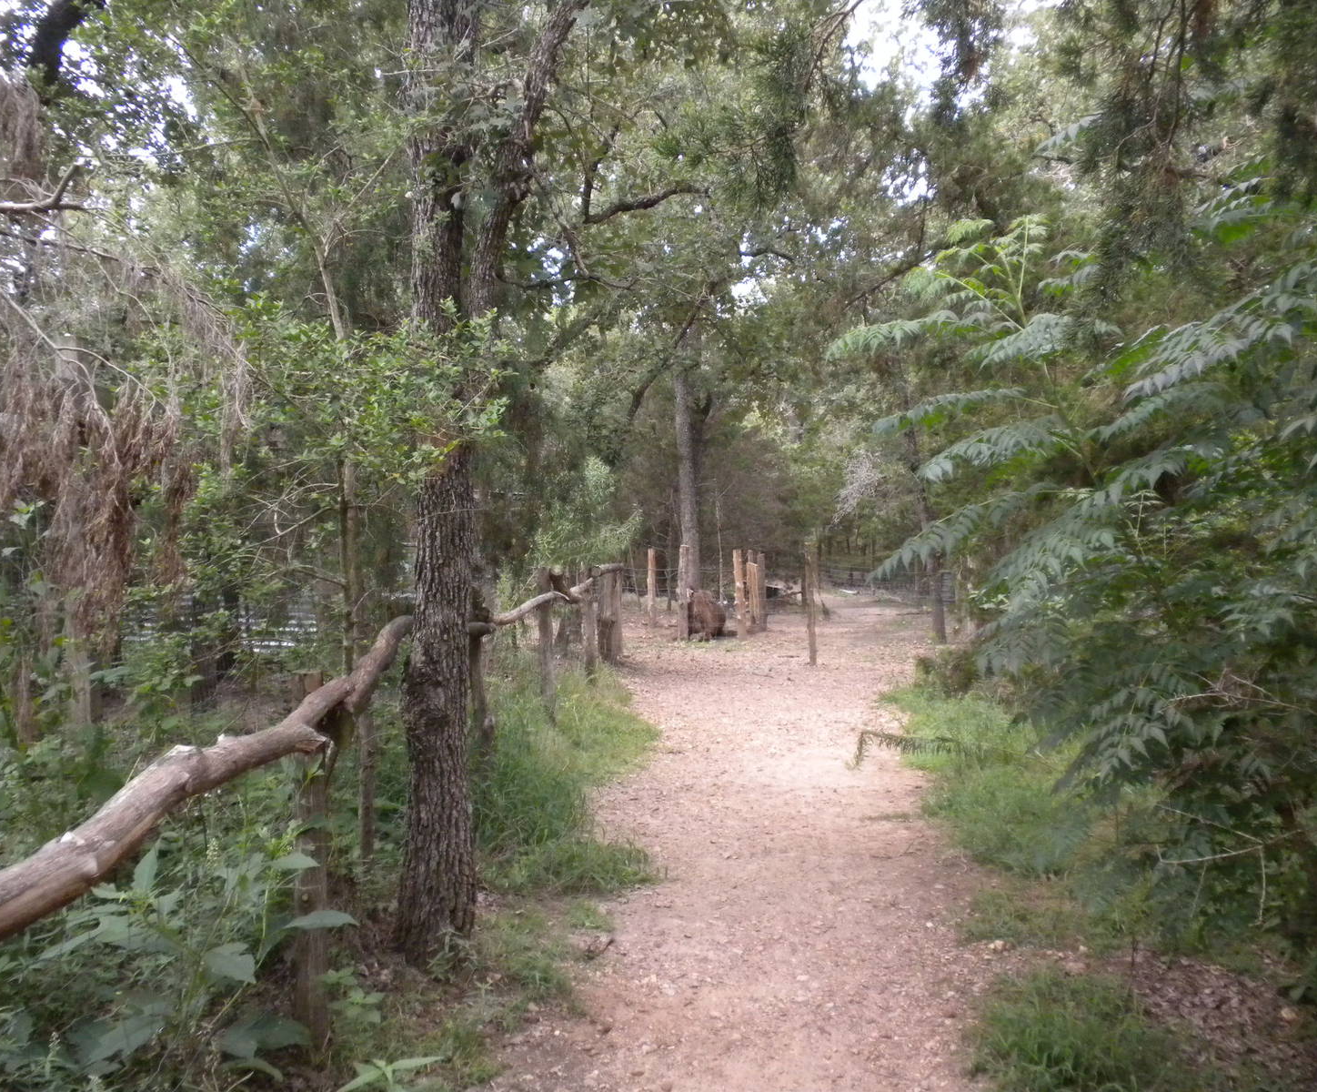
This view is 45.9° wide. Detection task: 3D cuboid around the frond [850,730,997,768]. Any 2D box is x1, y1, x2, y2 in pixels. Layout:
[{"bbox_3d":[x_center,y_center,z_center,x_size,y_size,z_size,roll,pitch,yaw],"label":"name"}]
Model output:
[{"bbox_3d":[1.396,1.070,8.200,0.760,0.200,0.250,0,1,0],"label":"frond"}]

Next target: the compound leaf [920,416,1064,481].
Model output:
[{"bbox_3d":[0.987,-0.287,4.600,0.430,0.190,0.220,0,1,0],"label":"compound leaf"}]

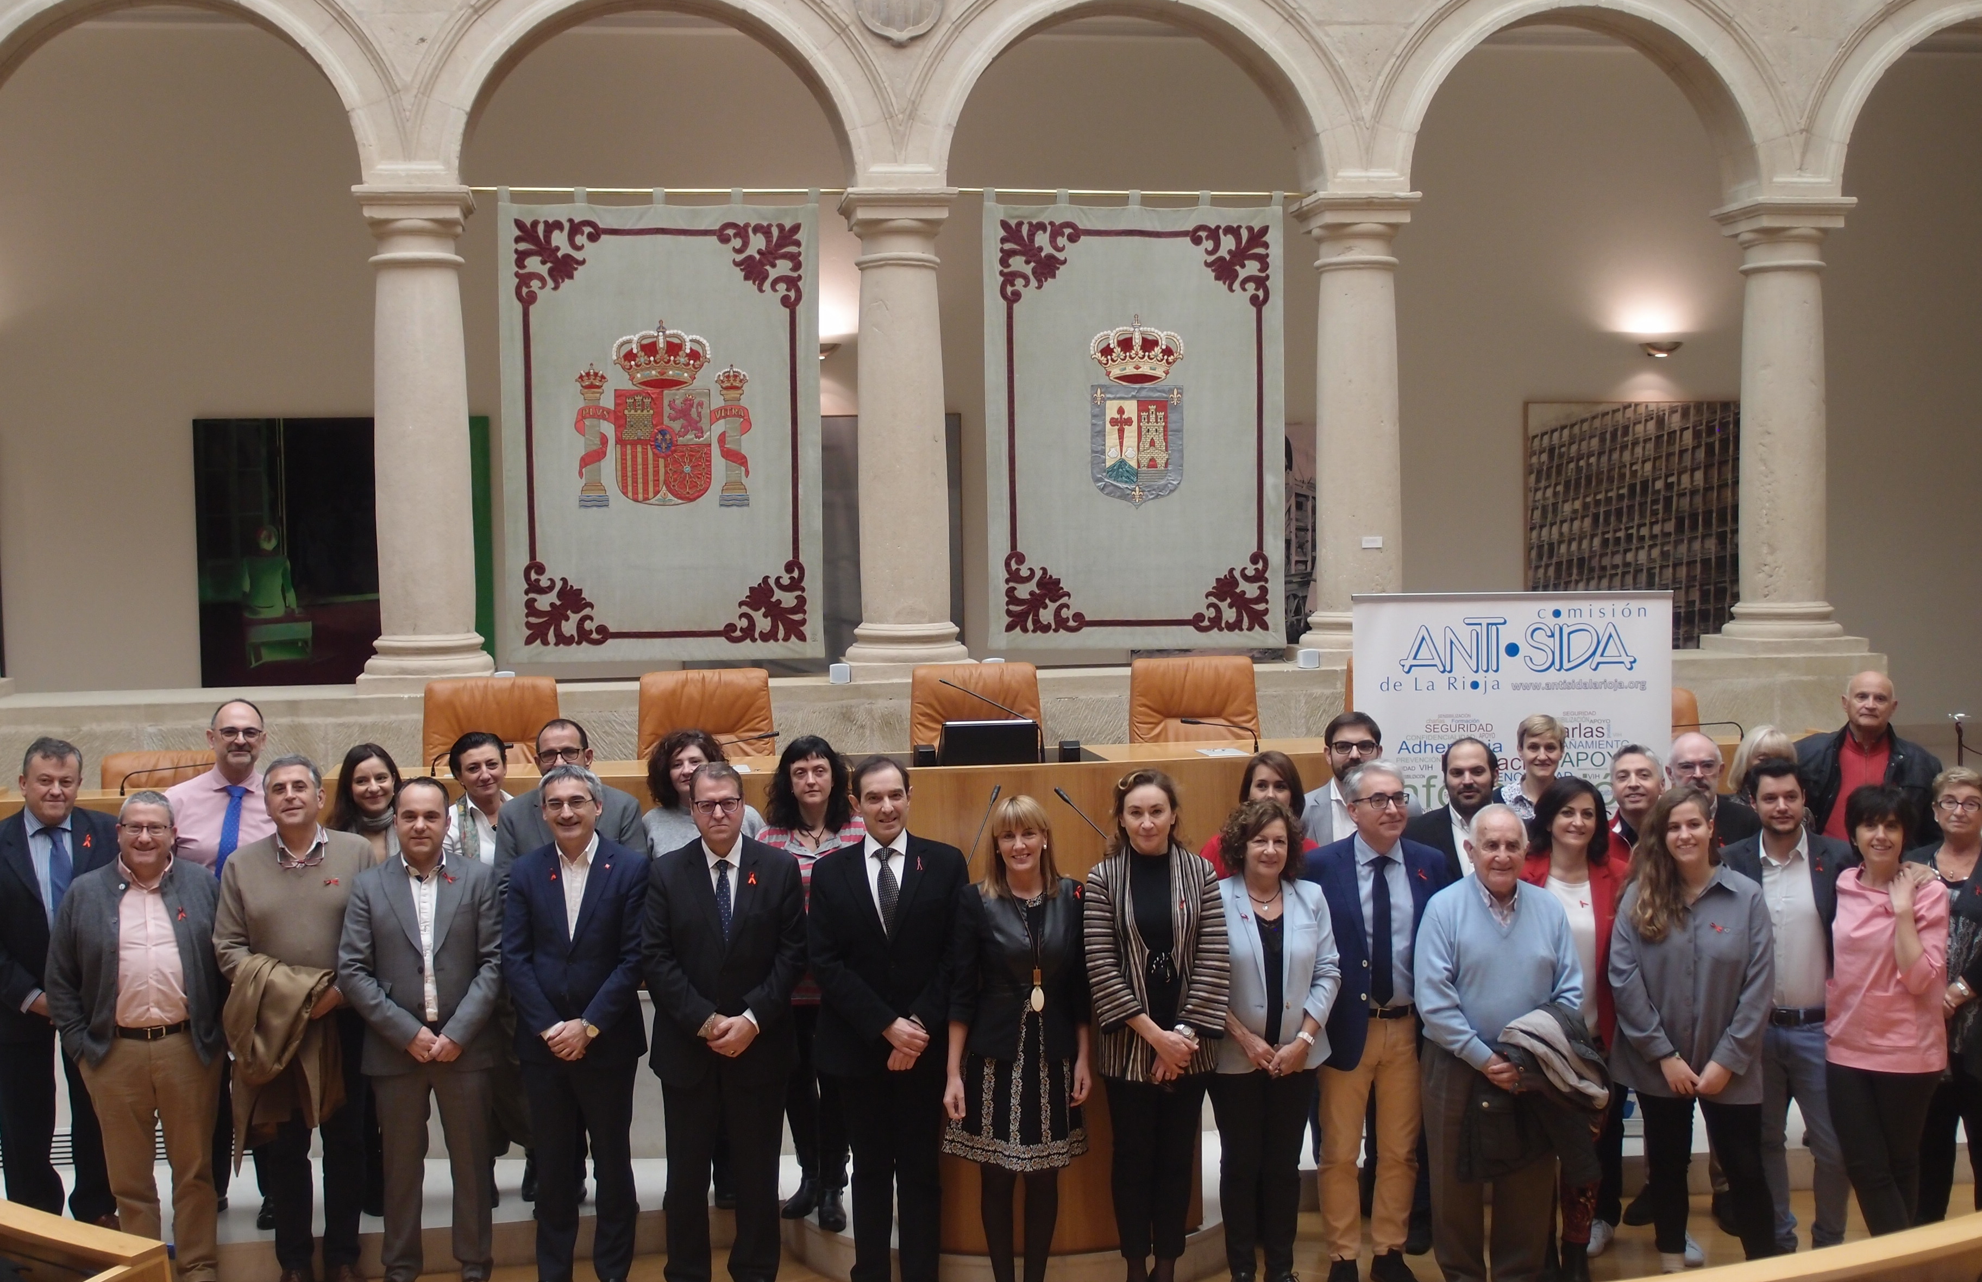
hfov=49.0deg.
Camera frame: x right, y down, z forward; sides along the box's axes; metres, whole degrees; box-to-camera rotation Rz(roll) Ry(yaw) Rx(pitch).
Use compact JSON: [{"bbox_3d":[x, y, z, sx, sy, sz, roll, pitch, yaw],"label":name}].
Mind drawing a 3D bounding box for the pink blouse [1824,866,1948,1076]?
[{"bbox_3d":[2.956,1.092,7.179,0.420,0.701,0.300,0,3,18],"label":"pink blouse"}]

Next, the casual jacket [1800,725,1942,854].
[{"bbox_3d":[3.546,0.693,8.768,0.600,0.730,0.320,0,3,14],"label":"casual jacket"}]

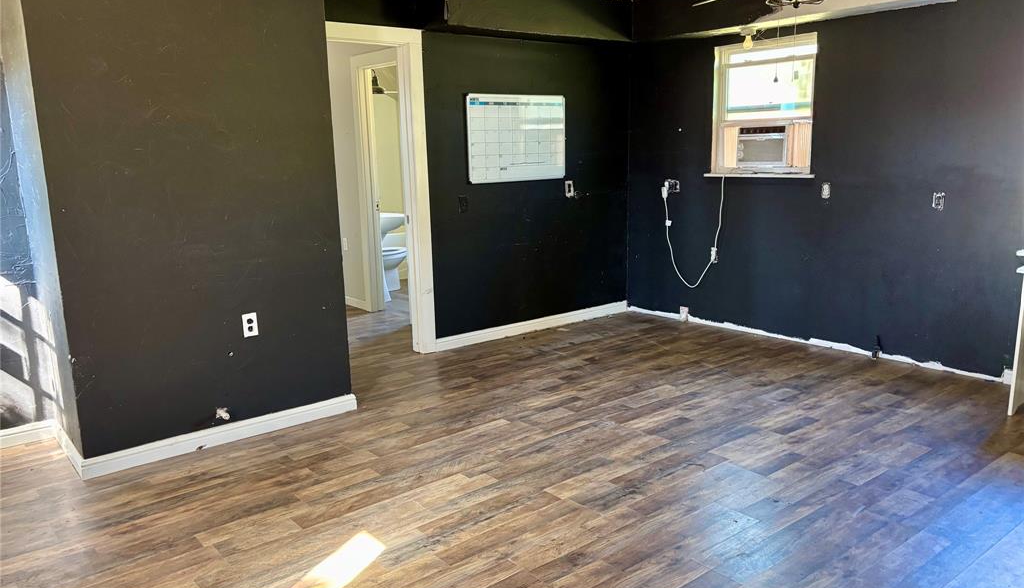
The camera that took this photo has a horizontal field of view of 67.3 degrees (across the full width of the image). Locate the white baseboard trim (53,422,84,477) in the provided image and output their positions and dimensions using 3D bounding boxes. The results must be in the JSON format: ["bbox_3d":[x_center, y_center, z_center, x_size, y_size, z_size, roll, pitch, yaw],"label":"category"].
[{"bbox_3d":[-2.092,0.727,3.635,0.017,0.093,0.697,-10,14,-38],"label":"white baseboard trim"}]

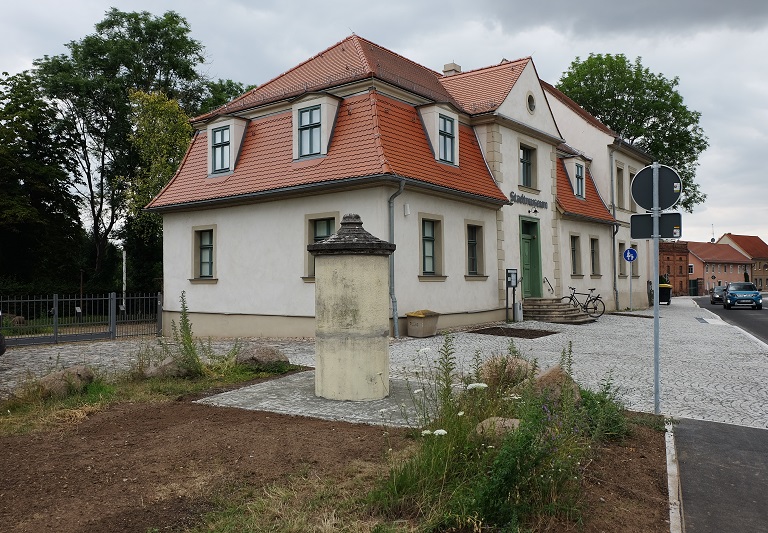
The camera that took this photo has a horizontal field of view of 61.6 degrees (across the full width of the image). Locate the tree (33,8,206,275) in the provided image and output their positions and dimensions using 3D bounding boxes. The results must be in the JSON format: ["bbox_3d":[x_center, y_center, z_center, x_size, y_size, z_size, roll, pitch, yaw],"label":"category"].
[{"bbox_3d":[-16.421,-6.617,40.000,10.800,19.100,10.000,0,-1,0],"label":"tree"}]

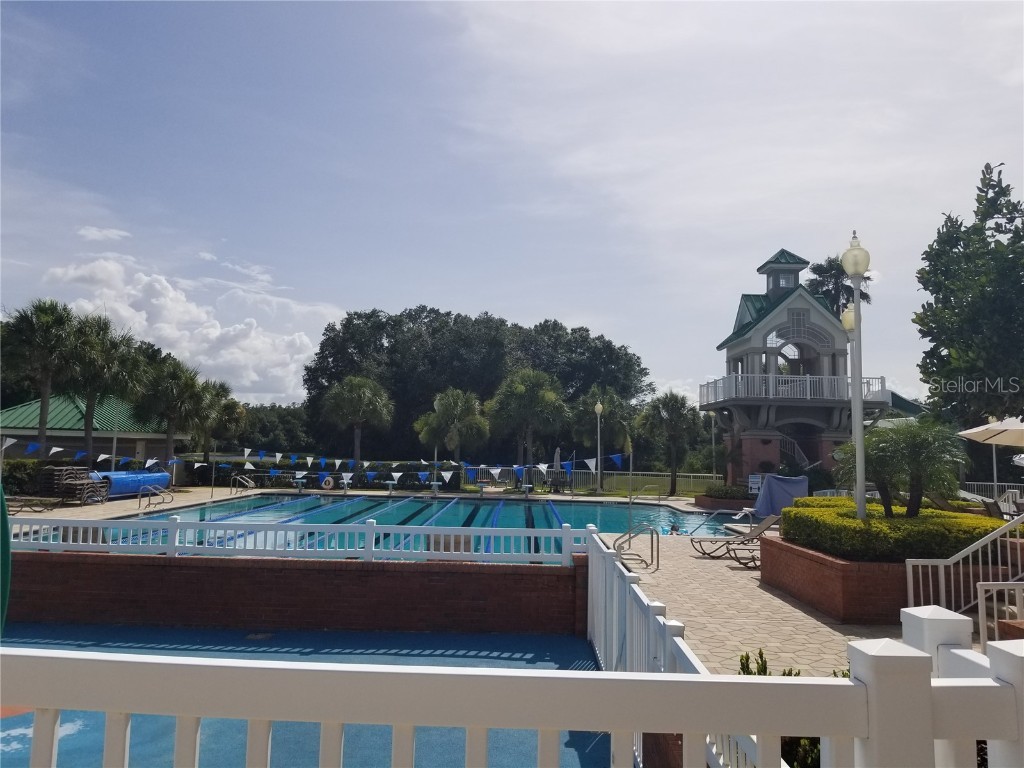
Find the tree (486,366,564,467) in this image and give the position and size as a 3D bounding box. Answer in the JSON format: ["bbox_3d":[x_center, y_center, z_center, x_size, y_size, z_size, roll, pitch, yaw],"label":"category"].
[{"bbox_3d":[0.800,2.487,42.438,4.420,6.720,4.420,1,-5,1],"label":"tree"}]

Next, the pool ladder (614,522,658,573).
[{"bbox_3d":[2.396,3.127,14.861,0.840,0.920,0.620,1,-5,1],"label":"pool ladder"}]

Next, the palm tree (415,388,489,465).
[{"bbox_3d":[-3.535,3.113,44.939,4.330,5.720,4.330,1,-5,1],"label":"palm tree"}]

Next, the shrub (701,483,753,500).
[{"bbox_3d":[8.832,4.360,30.948,2.500,0.750,1.800,1,-5,1],"label":"shrub"}]

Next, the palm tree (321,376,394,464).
[{"bbox_3d":[-8.663,2.650,42.517,4.124,6.160,4.124,1,-5,1],"label":"palm tree"}]

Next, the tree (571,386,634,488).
[{"bbox_3d":[5.322,3.220,45.543,3.807,6.167,3.807,1,-5,1],"label":"tree"}]

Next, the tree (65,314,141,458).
[{"bbox_3d":[-17.872,0.832,33.230,3.509,7.758,3.509,1,-5,1],"label":"tree"}]

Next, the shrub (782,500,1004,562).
[{"bbox_3d":[6.150,2.399,12.780,3.100,0.560,5.000,1,-5,1],"label":"shrub"}]

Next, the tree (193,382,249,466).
[{"bbox_3d":[-16.339,2.606,43.110,3.130,5.850,3.130,1,-5,1],"label":"tree"}]

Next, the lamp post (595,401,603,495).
[{"bbox_3d":[4.745,3.442,42.317,0.450,5.135,0.450,1,-5,1],"label":"lamp post"}]

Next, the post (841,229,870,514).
[{"bbox_3d":[5.307,0.123,11.778,0.430,5.040,0.430,1,-5,1],"label":"post"}]

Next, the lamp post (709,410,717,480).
[{"bbox_3d":[12.474,3.929,47.720,0.450,4.948,0.450,1,-5,1],"label":"lamp post"}]

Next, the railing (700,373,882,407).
[{"bbox_3d":[14.104,0.480,40.063,7.110,1.240,7.000,1,-5,1],"label":"railing"}]

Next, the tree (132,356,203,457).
[{"bbox_3d":[-16.773,1.792,37.664,3.410,6.510,3.410,1,-5,1],"label":"tree"}]

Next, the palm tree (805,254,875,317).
[{"bbox_3d":[18.372,-0.510,43.033,3.841,13.729,3.841,1,-5,1],"label":"palm tree"}]

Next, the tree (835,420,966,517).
[{"bbox_3d":[6.509,1.650,12.842,2.208,2.080,2.208,1,-5,1],"label":"tree"}]

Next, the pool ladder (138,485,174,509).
[{"bbox_3d":[-11.970,3.816,25.883,0.860,0.791,0.560,1,-5,1],"label":"pool ladder"}]

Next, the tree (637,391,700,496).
[{"bbox_3d":[8.302,3.105,40.799,3.410,5.540,3.410,1,-5,1],"label":"tree"}]

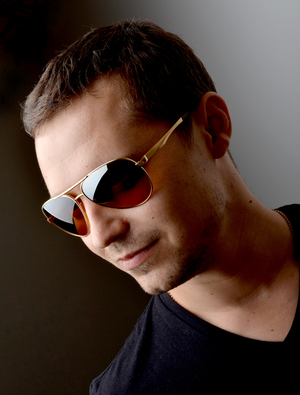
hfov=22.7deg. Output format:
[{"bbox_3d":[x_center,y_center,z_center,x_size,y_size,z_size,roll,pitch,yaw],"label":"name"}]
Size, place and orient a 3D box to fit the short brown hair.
[{"bbox_3d":[-0.034,-0.086,0.714,0.166,0.155,0.200,-23,17,38],"label":"short brown hair"}]

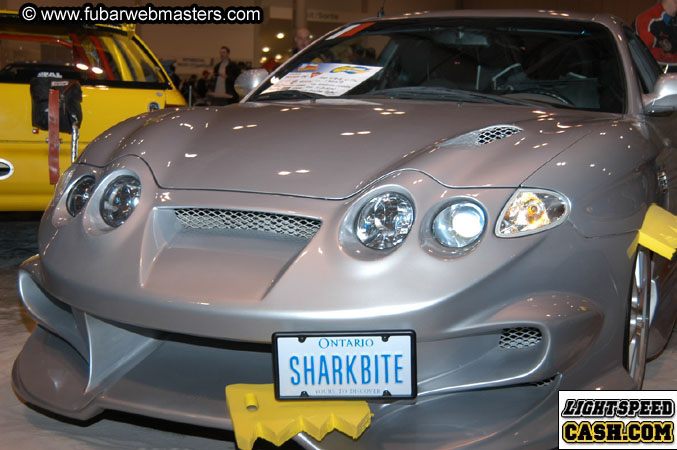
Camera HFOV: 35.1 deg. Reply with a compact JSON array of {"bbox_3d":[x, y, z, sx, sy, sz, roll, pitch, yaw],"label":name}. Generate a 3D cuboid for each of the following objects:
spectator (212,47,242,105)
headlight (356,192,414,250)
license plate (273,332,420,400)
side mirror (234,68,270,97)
[{"bbox_3d":[-2.221,-2.633,21.113,0.520,1.750,0.350,5,9,30],"label":"spectator"},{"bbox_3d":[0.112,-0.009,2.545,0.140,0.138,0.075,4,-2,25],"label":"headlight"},{"bbox_3d":[0.015,0.306,2.335,0.312,0.160,0.020,-1,13,4],"label":"license plate"},{"bbox_3d":[-0.329,-0.571,4.320,0.185,0.125,0.110,4,8,25],"label":"side mirror"}]

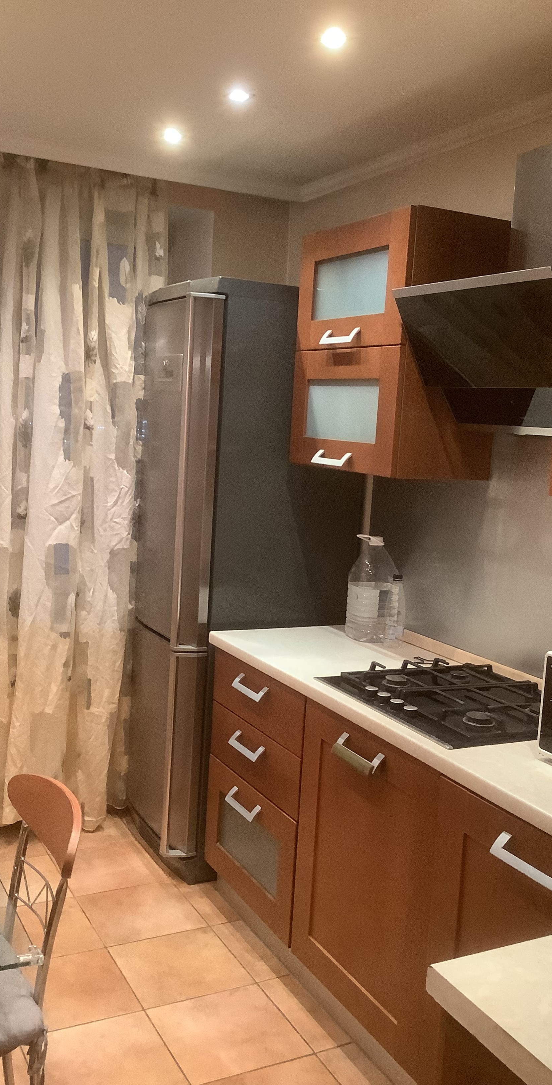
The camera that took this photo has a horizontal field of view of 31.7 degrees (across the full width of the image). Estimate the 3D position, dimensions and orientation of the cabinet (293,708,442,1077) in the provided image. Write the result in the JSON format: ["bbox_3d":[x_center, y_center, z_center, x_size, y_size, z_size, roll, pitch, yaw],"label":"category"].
[{"bbox_3d":[0.447,0.821,2.547,0.560,0.720,0.605,-1,8,-28],"label":"cabinet"}]

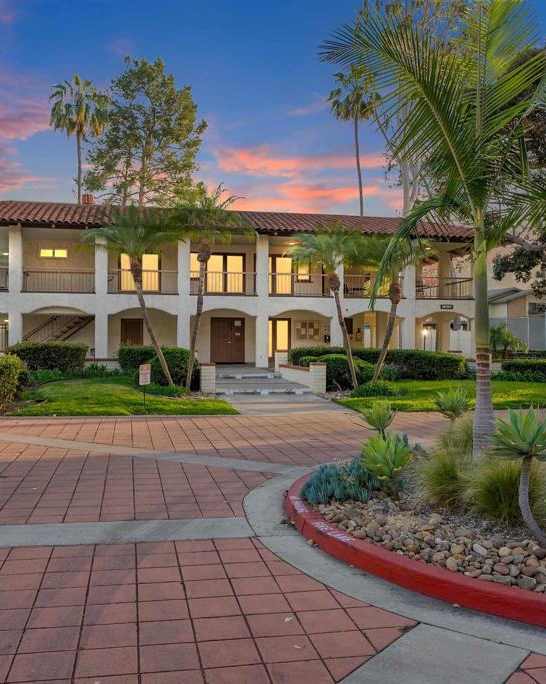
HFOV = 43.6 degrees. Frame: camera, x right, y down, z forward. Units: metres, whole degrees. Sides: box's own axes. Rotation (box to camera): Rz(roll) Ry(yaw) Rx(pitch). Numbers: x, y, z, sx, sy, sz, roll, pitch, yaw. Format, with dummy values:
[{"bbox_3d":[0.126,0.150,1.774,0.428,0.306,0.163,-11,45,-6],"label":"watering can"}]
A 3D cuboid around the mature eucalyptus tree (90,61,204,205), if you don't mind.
[{"bbox_3d":[-8.907,-9.266,47.552,8.000,21.000,7.500,0,0,-11],"label":"mature eucalyptus tree"}]

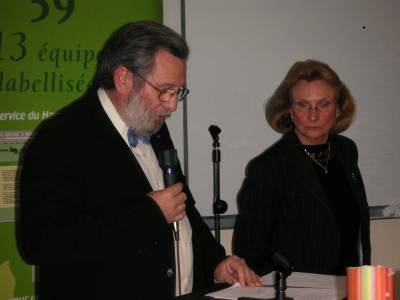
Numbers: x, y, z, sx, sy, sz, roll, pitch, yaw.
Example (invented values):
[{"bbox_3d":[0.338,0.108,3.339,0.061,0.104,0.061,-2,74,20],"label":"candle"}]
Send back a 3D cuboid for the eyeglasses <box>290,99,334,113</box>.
[{"bbox_3d":[0.345,-0.142,3.885,0.135,0.042,0.140,0,8,9],"label":"eyeglasses"}]

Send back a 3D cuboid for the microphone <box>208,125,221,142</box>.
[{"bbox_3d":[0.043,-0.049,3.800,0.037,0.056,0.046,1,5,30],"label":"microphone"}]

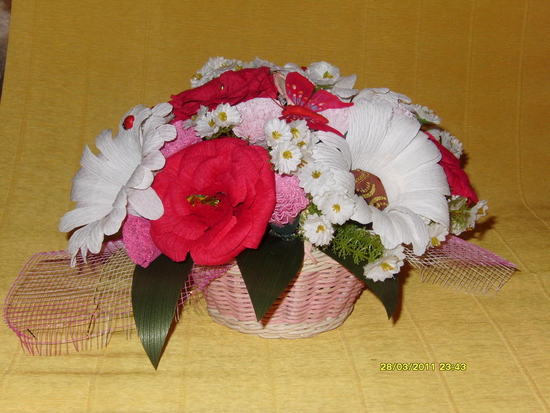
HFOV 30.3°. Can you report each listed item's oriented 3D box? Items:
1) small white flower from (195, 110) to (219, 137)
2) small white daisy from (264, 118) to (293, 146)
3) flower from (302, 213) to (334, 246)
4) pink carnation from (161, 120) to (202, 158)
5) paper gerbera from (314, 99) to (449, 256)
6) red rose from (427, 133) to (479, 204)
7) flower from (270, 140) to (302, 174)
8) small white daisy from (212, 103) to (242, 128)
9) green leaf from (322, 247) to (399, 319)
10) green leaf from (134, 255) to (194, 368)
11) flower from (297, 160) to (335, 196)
[{"bbox_3d":[-0.054,-0.067,0.810,0.024,0.024,0.013,5,-20,14],"label":"small white flower"},{"bbox_3d":[0.003,-0.059,0.805,0.022,0.022,0.012,0,-18,0],"label":"small white daisy"},{"bbox_3d":[0.033,0.018,0.780,0.026,0.026,0.014,-2,0,-7],"label":"flower"},{"bbox_3d":[-0.075,-0.054,0.815,0.045,0.038,0.045,9,63,25],"label":"pink carnation"},{"bbox_3d":[0.085,-0.022,0.800,0.112,0.120,0.050,-9,-12,-27],"label":"paper gerbera"},{"bbox_3d":[0.144,-0.029,0.870,0.055,0.082,0.082,-32,8,21],"label":"red rose"},{"bbox_3d":[0.009,-0.038,0.785,0.025,0.025,0.013,0,-12,0],"label":"flower"},{"bbox_3d":[-0.038,-0.072,0.810,0.024,0.024,0.013,0,-21,0],"label":"small white daisy"},{"bbox_3d":[0.074,0.059,0.838,0.043,0.080,0.025,-33,-7,-15],"label":"green leaf"},{"bbox_3d":[-0.091,0.084,0.822,0.048,0.096,0.022,2,-9,6],"label":"green leaf"},{"bbox_3d":[0.032,-0.021,0.775,0.029,0.028,0.013,0,-9,0],"label":"flower"}]

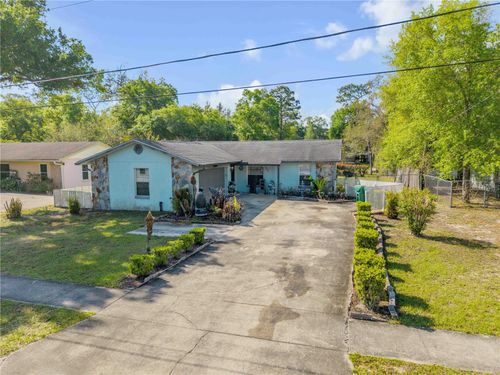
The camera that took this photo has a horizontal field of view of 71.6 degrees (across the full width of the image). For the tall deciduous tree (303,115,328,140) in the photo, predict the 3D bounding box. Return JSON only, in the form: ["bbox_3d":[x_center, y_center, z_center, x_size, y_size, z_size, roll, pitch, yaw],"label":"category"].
[{"bbox_3d":[15.409,-11.537,80.579,5.307,9.304,5.307,1,8,18],"label":"tall deciduous tree"}]

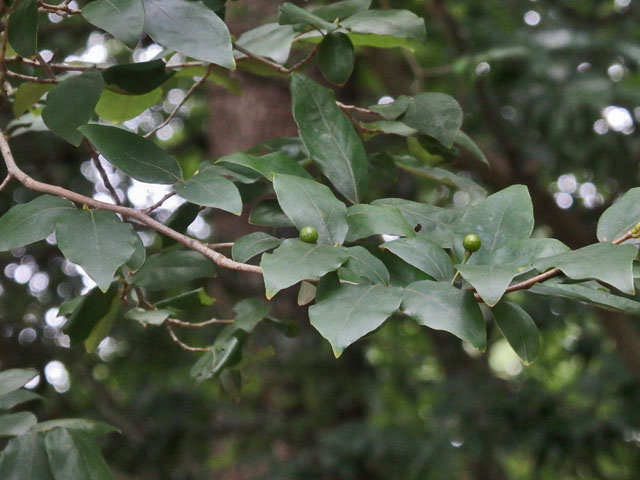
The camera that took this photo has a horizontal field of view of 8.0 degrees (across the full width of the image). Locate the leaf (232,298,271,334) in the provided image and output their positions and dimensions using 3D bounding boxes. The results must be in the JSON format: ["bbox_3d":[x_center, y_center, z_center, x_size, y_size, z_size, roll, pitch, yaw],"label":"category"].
[{"bbox_3d":[-0.046,0.050,3.060,0.042,0.012,0.030,-17,24,50],"label":"leaf"}]

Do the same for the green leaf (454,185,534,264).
[{"bbox_3d":[0.114,-0.010,3.007,0.049,0.066,0.012,21,-26,15],"label":"green leaf"}]

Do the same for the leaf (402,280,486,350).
[{"bbox_3d":[0.089,0.051,3.120,0.075,0.043,0.016,37,-32,19],"label":"leaf"}]

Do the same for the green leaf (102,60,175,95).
[{"bbox_3d":[-0.126,-0.113,3.200,0.051,0.014,0.035,-2,-41,2],"label":"green leaf"}]

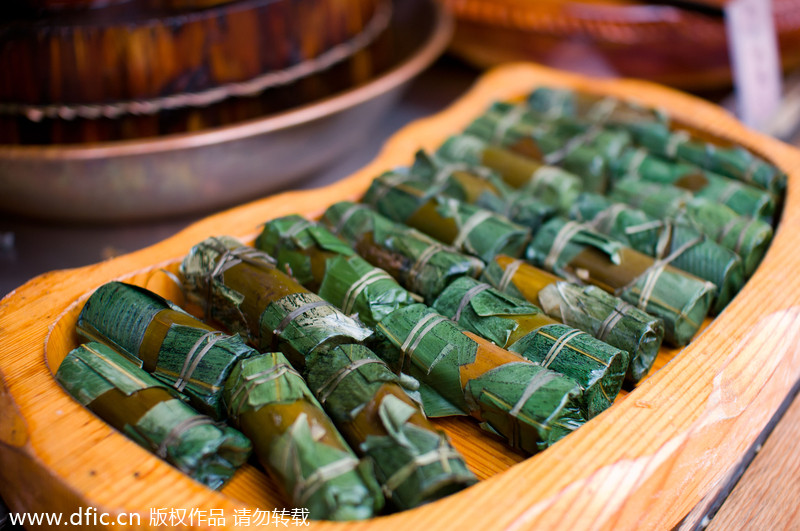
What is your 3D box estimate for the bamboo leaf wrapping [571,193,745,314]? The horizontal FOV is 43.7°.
[{"bbox_3d":[0.215,-0.015,0.842,0.048,0.048,0.143,-23,38,-34],"label":"bamboo leaf wrapping"}]

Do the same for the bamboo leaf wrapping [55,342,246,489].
[{"bbox_3d":[-0.163,0.100,0.647,0.140,0.048,0.048,24,38,34],"label":"bamboo leaf wrapping"}]

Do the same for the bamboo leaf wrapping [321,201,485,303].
[{"bbox_3d":[0.000,-0.014,0.839,0.048,0.048,0.144,-27,40,-37],"label":"bamboo leaf wrapping"}]

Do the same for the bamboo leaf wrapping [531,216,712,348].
[{"bbox_3d":[0.175,0.009,0.802,0.048,0.048,0.150,-22,38,-33],"label":"bamboo leaf wrapping"}]

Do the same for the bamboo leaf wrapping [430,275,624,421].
[{"bbox_3d":[0.092,0.056,0.723,0.141,0.048,0.048,26,39,36],"label":"bamboo leaf wrapping"}]

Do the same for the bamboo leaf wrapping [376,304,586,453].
[{"bbox_3d":[0.053,0.076,0.689,0.145,0.048,0.048,26,39,36],"label":"bamboo leaf wrapping"}]

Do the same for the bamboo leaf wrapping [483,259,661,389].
[{"bbox_3d":[0.128,0.038,0.752,0.135,0.048,0.048,26,39,35],"label":"bamboo leaf wrapping"}]

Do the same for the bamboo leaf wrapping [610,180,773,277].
[{"bbox_3d":[0.254,-0.034,0.875,0.131,0.048,0.048,26,39,36],"label":"bamboo leaf wrapping"}]

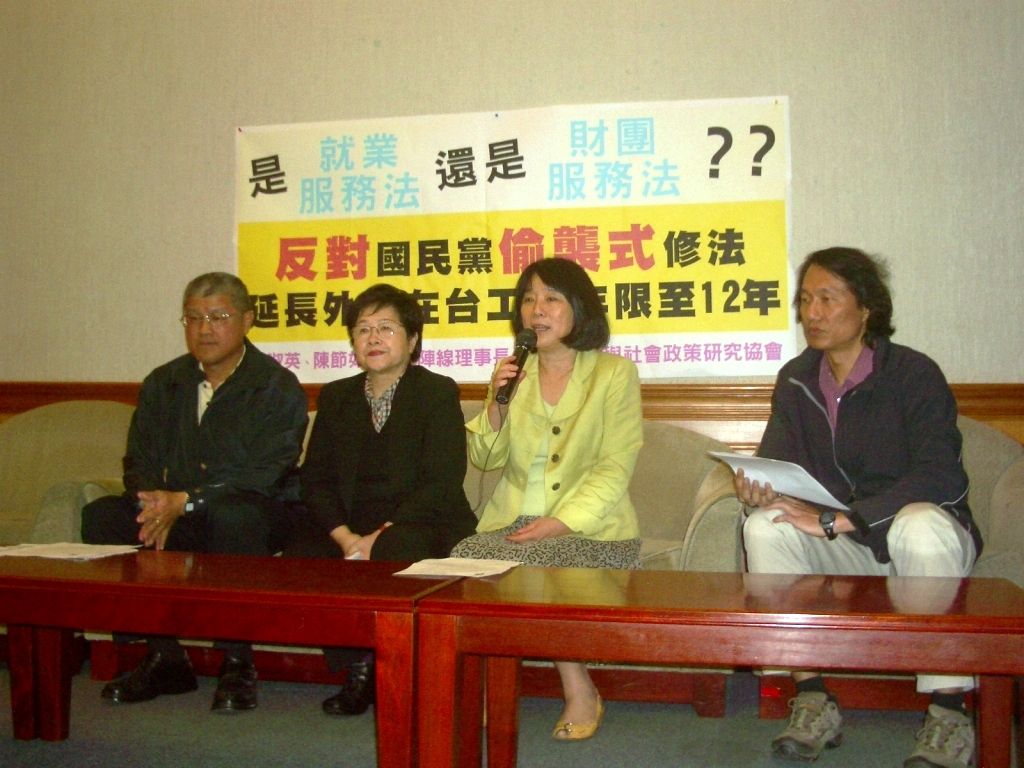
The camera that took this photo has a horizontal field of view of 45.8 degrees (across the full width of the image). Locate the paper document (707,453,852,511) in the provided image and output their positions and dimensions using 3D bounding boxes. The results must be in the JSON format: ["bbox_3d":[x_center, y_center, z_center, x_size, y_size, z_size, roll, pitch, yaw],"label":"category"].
[{"bbox_3d":[0.622,0.226,2.820,0.290,0.050,0.210,8,-25,44],"label":"paper document"}]

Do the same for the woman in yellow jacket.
[{"bbox_3d":[0.101,0.273,3.270,0.500,1.230,0.700,0,-2,23],"label":"woman in yellow jacket"}]

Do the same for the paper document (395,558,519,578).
[{"bbox_3d":[-0.120,0.395,2.622,0.215,0.015,0.295,0,-2,12],"label":"paper document"}]

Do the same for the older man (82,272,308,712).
[{"bbox_3d":[-0.883,0.275,3.460,0.580,1.220,0.740,0,-2,14],"label":"older man"}]

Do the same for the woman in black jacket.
[{"bbox_3d":[-0.355,0.293,3.400,0.500,1.190,0.720,0,-2,14],"label":"woman in black jacket"}]

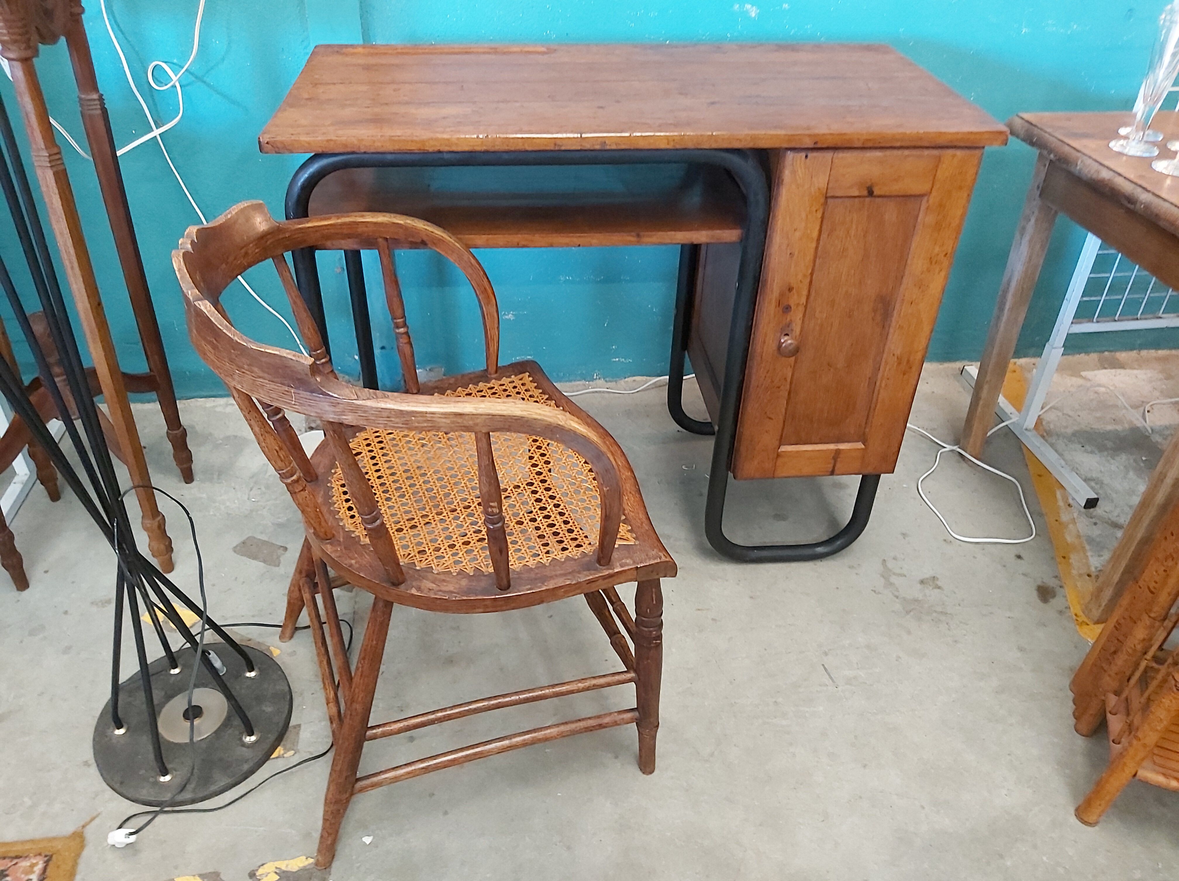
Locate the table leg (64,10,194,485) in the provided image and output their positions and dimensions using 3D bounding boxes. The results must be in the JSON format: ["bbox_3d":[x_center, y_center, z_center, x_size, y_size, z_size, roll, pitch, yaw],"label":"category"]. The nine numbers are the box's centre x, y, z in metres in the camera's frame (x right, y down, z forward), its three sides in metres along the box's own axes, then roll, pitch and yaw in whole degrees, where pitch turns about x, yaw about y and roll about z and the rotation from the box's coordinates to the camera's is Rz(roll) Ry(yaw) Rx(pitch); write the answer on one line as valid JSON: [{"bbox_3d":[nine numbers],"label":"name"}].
[{"bbox_3d":[-0.786,-0.273,1.553,0.043,0.883,0.043,1,36,-6],"label":"table leg"}]

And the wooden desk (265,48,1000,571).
[{"bbox_3d":[0.050,-0.227,1.592,1.003,0.789,0.485,-2,37,-4],"label":"wooden desk"}]

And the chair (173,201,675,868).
[{"bbox_3d":[-0.208,0.088,1.175,0.494,0.771,0.512,-13,39,-18],"label":"chair"}]

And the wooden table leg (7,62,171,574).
[{"bbox_3d":[-0.736,-0.122,1.355,0.043,0.876,0.043,1,36,-6],"label":"wooden table leg"}]

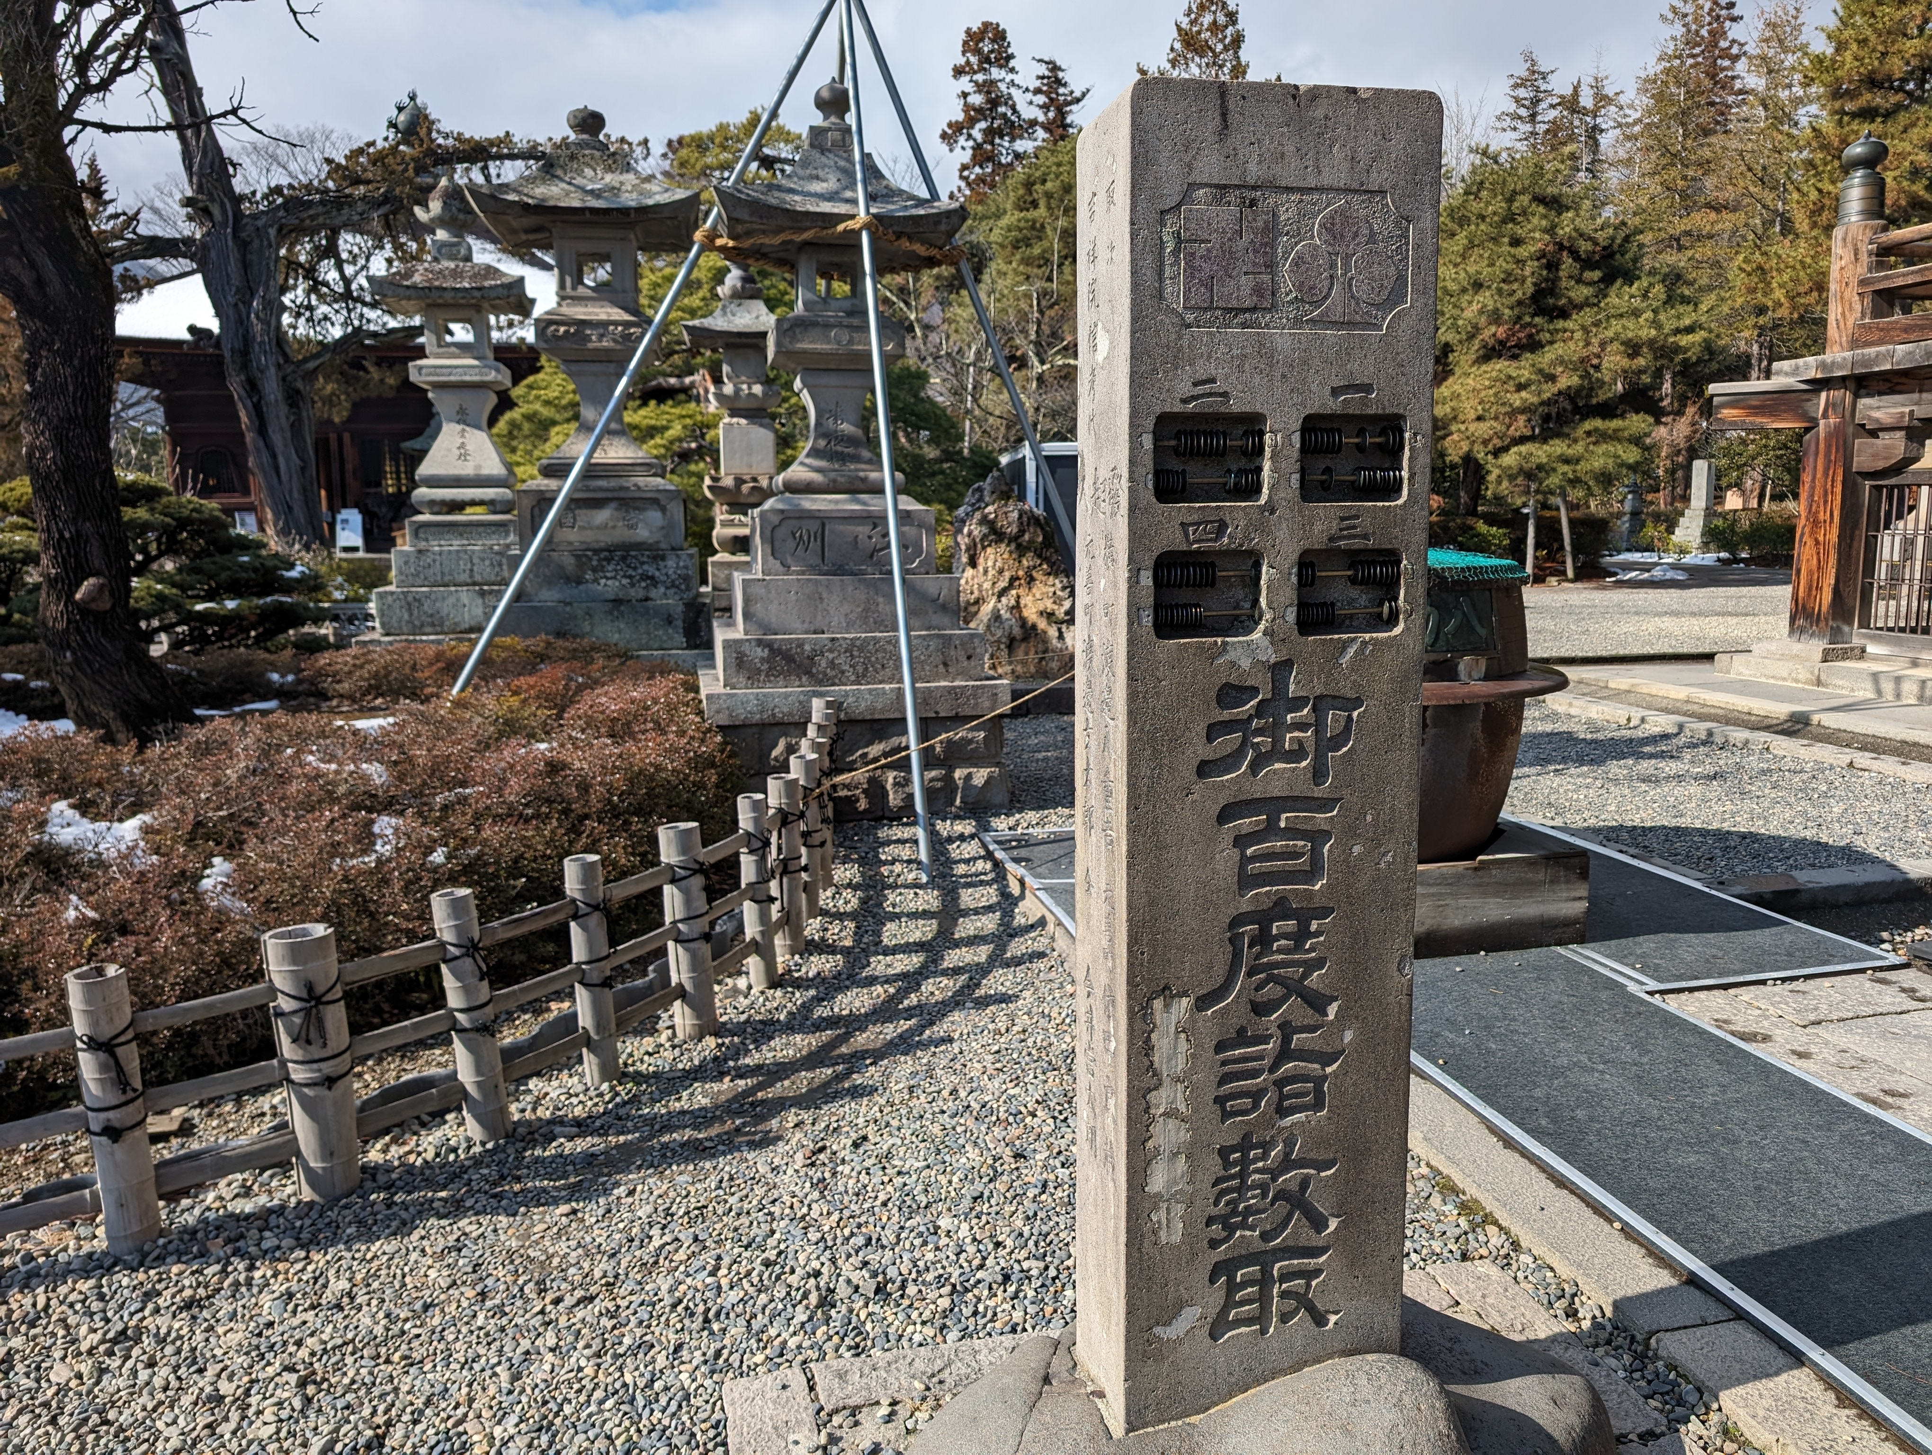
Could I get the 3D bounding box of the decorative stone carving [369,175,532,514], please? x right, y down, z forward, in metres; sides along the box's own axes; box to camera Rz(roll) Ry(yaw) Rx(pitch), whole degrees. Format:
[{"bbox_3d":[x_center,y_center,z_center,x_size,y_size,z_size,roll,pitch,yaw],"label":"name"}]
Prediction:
[{"bbox_3d":[-3.349,-2.516,8.915,0.980,2.174,0.980,-2,9,-13],"label":"decorative stone carving"}]

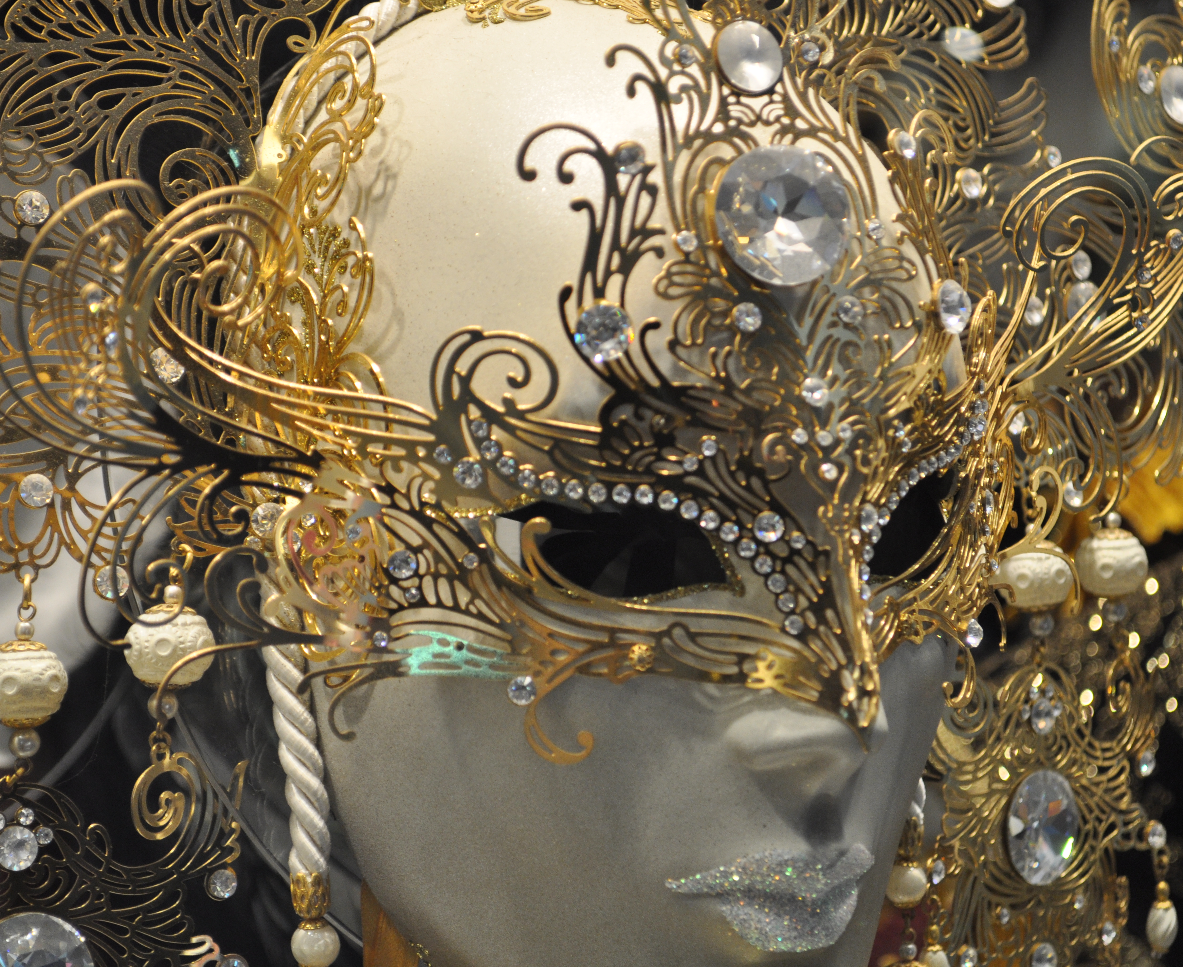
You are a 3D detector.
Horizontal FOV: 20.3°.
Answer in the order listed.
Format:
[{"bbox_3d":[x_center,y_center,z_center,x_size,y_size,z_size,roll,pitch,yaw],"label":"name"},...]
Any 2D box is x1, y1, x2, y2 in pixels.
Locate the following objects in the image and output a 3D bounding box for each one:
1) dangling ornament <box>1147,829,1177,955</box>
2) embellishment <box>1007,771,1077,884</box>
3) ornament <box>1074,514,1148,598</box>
[{"bbox_3d":[0.142,0.102,0.825,0.008,0.031,0.008,2,3,0],"label":"dangling ornament"},{"bbox_3d":[0.117,0.089,0.860,0.030,0.030,0.011,-5,2,-43],"label":"embellishment"},{"bbox_3d":[0.126,0.018,0.800,0.018,0.021,0.018,2,3,0],"label":"ornament"}]

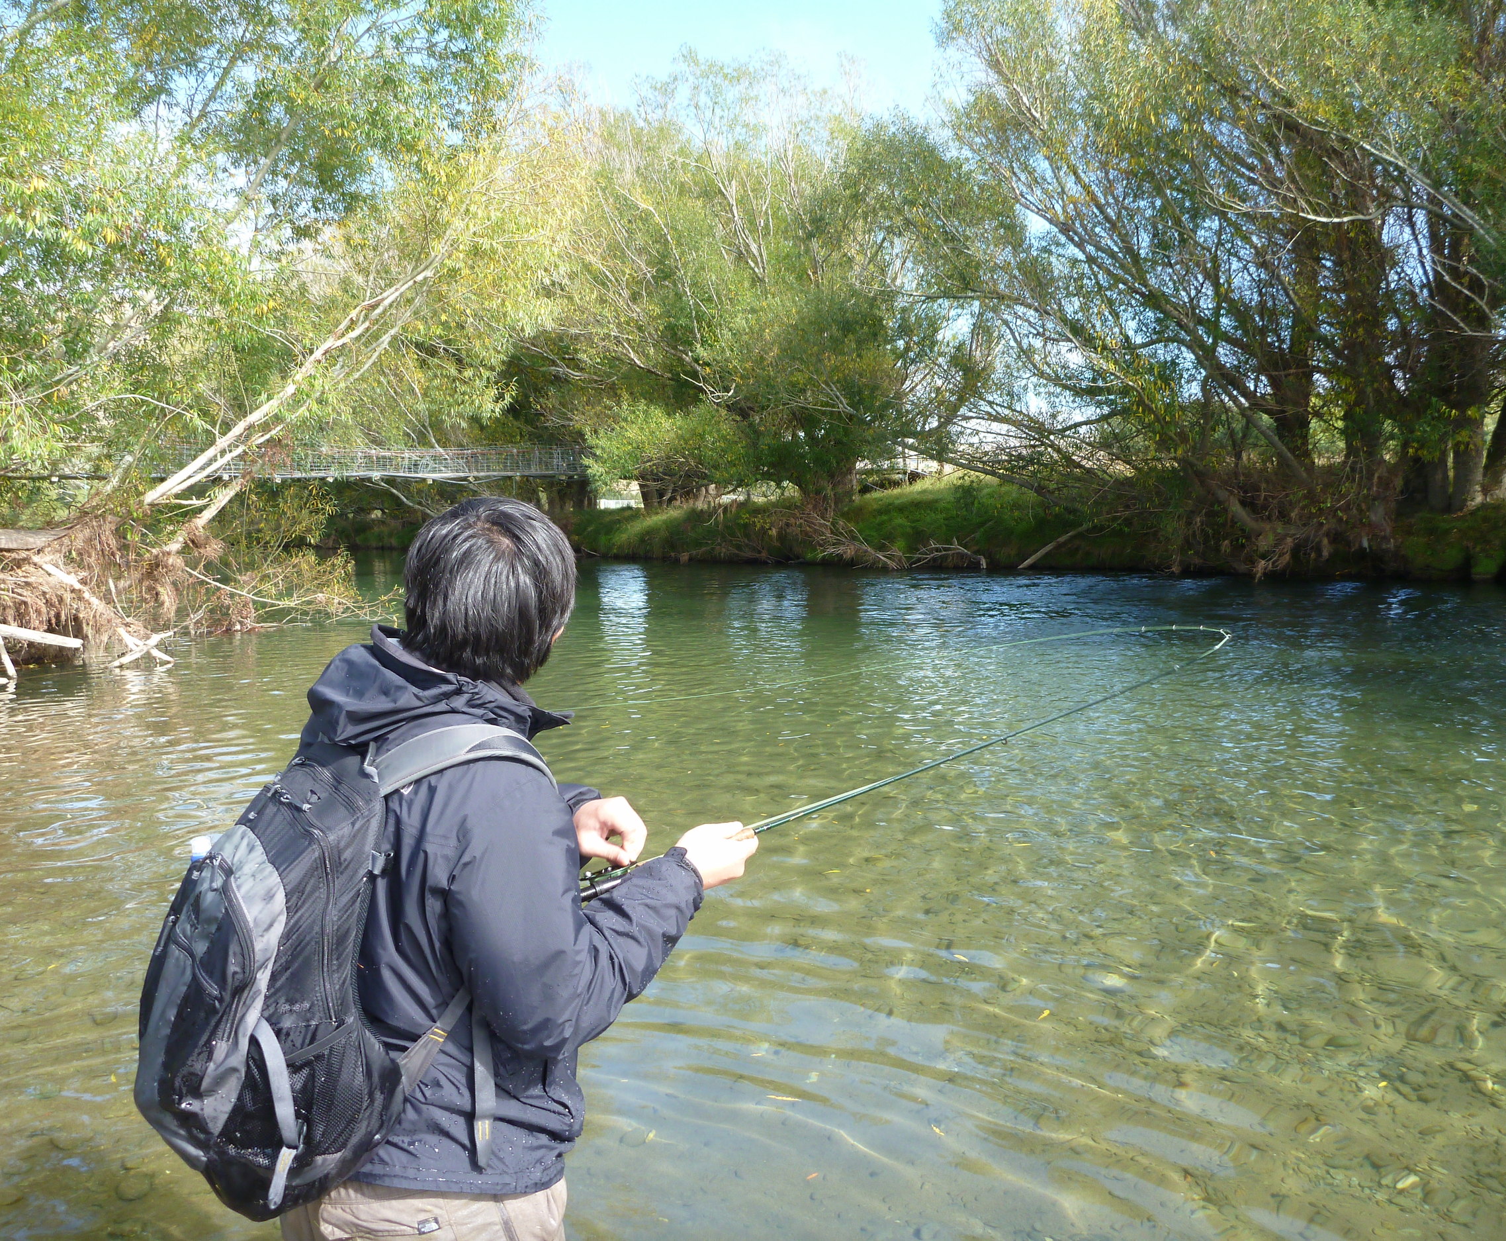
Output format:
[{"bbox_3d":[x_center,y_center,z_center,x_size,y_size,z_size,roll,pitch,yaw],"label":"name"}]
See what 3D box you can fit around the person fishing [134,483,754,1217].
[{"bbox_3d":[-0.335,0.690,1.600,0.740,1.660,0.520,-4,7,-42],"label":"person fishing"}]

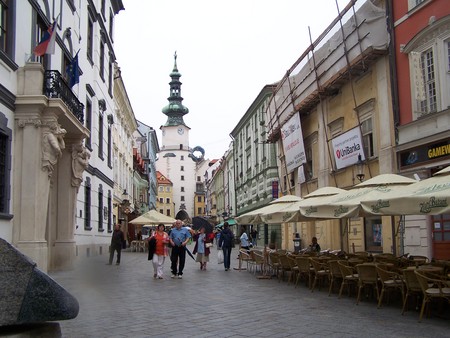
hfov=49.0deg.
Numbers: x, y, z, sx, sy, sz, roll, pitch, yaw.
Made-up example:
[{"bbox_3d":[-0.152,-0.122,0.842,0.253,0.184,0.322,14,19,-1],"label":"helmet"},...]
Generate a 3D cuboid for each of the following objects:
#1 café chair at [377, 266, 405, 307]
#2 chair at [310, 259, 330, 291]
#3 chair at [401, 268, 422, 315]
[{"bbox_3d":[3.060,2.116,8.946,0.550,0.765,0.550,-4,-8,25],"label":"café chair"},{"bbox_3d":[2.204,2.461,11.654,0.540,0.800,0.510,0,-7,-8],"label":"chair"},{"bbox_3d":[3.257,2.020,8.244,0.550,0.765,0.550,-6,-9,35],"label":"chair"}]

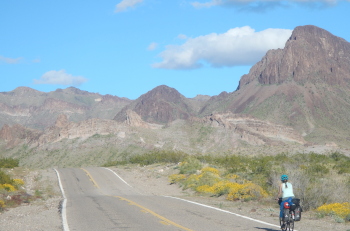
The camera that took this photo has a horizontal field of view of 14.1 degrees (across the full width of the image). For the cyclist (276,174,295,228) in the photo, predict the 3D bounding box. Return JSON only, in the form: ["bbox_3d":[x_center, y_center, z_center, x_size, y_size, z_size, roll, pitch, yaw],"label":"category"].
[{"bbox_3d":[3.315,2.565,42.000,0.540,1.600,0.880,0,-2,-6],"label":"cyclist"}]

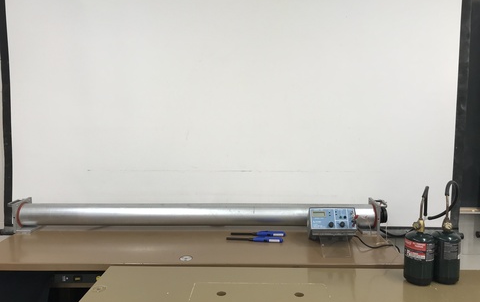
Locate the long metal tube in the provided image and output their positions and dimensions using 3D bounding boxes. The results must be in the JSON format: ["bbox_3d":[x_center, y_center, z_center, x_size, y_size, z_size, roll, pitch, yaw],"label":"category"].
[{"bbox_3d":[-0.229,0.325,1.986,1.800,0.115,0.115,0,8,3],"label":"long metal tube"}]

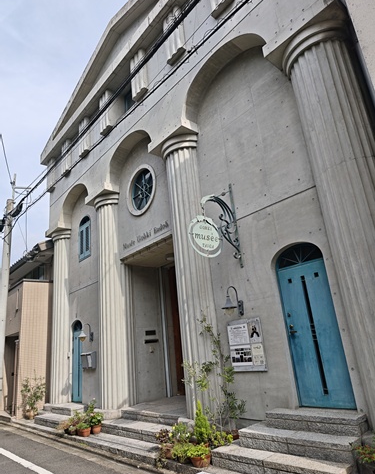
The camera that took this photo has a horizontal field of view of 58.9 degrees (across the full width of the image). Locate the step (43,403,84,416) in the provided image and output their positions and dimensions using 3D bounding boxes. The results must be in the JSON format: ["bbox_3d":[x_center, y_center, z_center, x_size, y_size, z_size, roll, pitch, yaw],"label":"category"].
[{"bbox_3d":[-3.264,4.619,8.953,0.573,0.154,1.714,11,-25,-40],"label":"step"}]

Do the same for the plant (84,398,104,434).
[{"bbox_3d":[-1.850,3.609,6.732,0.340,0.625,0.340,11,-24,-40],"label":"plant"}]

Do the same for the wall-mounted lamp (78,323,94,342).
[{"bbox_3d":[-2.819,2.607,9.082,0.420,0.477,0.250,11,-24,-40],"label":"wall-mounted lamp"}]

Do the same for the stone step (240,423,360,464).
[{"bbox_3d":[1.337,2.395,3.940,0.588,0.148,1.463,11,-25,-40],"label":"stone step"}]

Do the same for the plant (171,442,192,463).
[{"bbox_3d":[-0.055,2.901,4.532,0.300,0.280,0.300,-5,-19,-2],"label":"plant"}]

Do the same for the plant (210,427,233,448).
[{"bbox_3d":[0.449,2.722,4.456,0.280,0.290,0.280,11,-24,-40],"label":"plant"}]

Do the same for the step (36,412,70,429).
[{"bbox_3d":[-3.432,4.796,8.664,0.500,0.158,1.630,11,-25,-40],"label":"step"}]

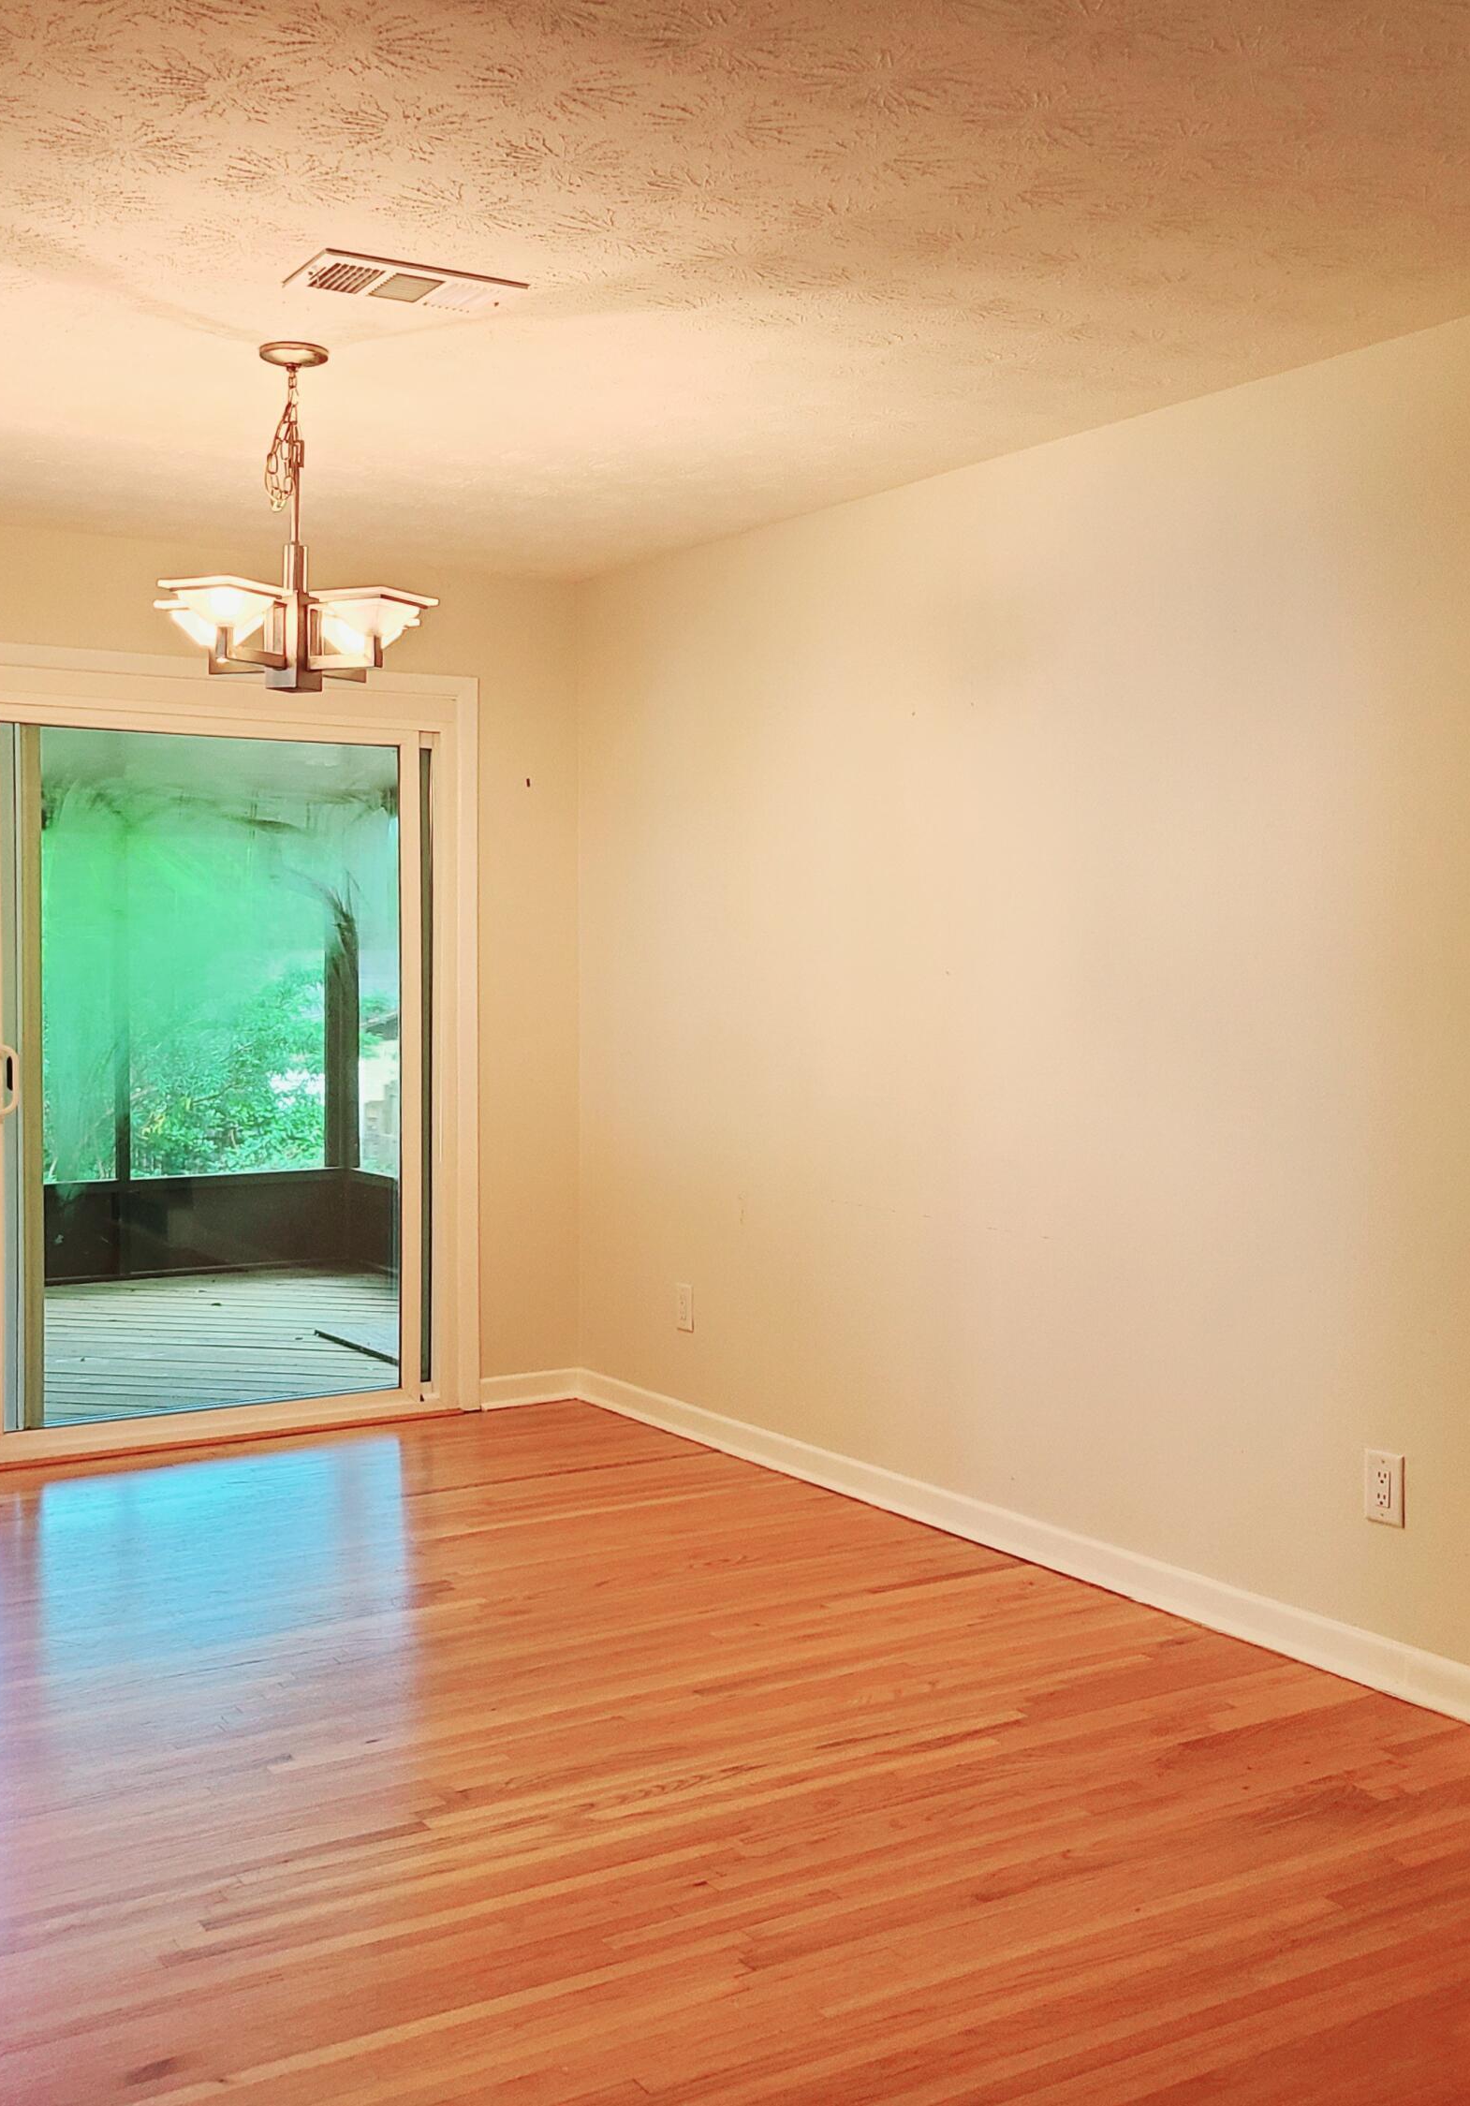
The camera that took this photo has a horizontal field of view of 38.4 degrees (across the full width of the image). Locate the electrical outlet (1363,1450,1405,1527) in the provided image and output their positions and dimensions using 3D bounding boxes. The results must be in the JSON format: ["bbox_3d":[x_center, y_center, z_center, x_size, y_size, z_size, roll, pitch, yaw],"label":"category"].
[{"bbox_3d":[1.178,0.791,3.825,0.010,0.127,0.083,-2,3,-33],"label":"electrical outlet"}]

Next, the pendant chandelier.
[{"bbox_3d":[-0.806,-0.971,3.859,0.500,0.620,0.500,-1,3,-17],"label":"pendant chandelier"}]

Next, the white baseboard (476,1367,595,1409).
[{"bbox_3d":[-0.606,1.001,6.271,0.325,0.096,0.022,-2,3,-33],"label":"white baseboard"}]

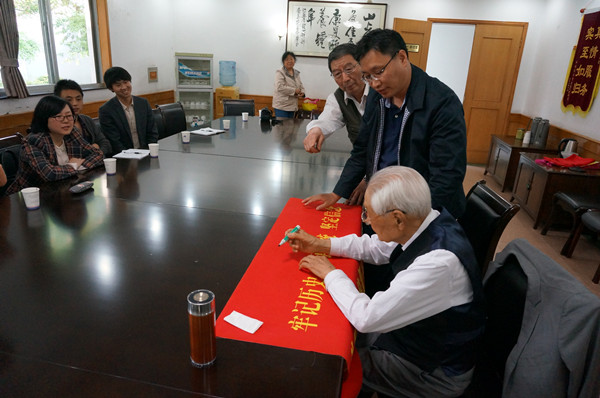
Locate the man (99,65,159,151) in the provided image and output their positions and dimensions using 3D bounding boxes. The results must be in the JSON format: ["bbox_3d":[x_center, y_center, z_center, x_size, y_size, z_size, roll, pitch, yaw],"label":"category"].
[{"bbox_3d":[-1.438,-0.423,3.523,0.520,1.380,0.750,-15,25,-41],"label":"man"}]

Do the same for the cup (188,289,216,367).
[{"bbox_3d":[-0.242,0.323,0.994,0.064,0.185,0.064,2,19,-1],"label":"cup"}]

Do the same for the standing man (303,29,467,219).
[{"bbox_3d":[0.396,0.061,1.941,0.480,1.640,0.660,-14,25,-40],"label":"standing man"}]

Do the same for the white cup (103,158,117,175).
[{"bbox_3d":[-1.200,-0.199,2.543,0.074,0.090,0.074,2,19,-1],"label":"white cup"}]

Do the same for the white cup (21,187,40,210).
[{"bbox_3d":[-1.297,0.005,1.937,0.074,0.090,0.074,2,19,-1],"label":"white cup"}]

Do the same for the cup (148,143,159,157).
[{"bbox_3d":[-1.102,-0.360,3.026,0.074,0.090,0.074,2,19,-1],"label":"cup"}]

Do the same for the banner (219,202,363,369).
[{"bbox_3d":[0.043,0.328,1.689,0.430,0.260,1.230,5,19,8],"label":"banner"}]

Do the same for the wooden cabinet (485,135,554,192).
[{"bbox_3d":[2.957,-0.475,5.470,0.480,0.585,0.900,6,19,11],"label":"wooden cabinet"}]

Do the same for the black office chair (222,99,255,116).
[{"bbox_3d":[-0.947,-0.933,5.721,0.500,0.960,0.580,6,19,11],"label":"black office chair"}]

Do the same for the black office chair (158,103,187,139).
[{"bbox_3d":[-1.216,-0.532,4.471,0.580,0.990,0.510,6,19,11],"label":"black office chair"}]

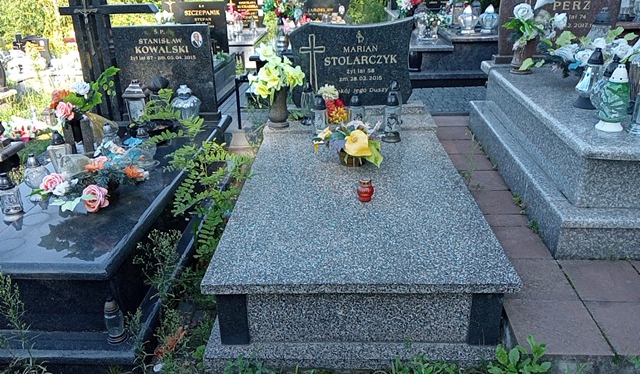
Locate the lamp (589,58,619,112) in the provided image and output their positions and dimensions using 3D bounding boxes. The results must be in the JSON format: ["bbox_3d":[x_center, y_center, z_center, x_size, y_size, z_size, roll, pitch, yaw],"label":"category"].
[{"bbox_3d":[1.634,-0.581,2.942,0.158,0.328,0.158,0,24,4],"label":"lamp"}]

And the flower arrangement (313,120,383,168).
[{"bbox_3d":[0.178,-0.273,3.079,0.399,0.233,0.314,0,24,3],"label":"flower arrangement"}]

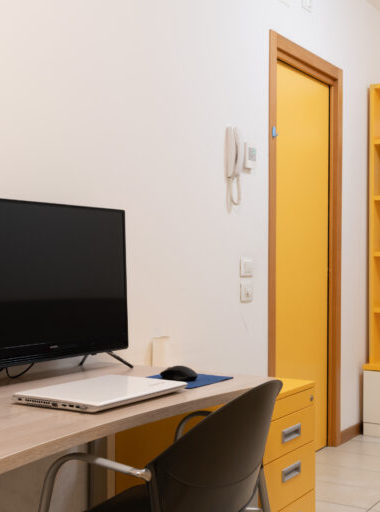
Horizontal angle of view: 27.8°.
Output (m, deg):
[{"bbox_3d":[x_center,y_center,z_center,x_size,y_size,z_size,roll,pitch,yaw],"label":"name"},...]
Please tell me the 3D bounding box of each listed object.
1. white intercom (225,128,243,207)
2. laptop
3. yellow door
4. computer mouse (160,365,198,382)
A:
[{"bbox_3d":[0.191,-0.388,3.344,0.055,0.345,0.080,0,0,32],"label":"white intercom"},{"bbox_3d":[-0.210,0.343,1.929,0.262,0.023,0.373,0,0,32],"label":"laptop"},{"bbox_3d":[0.573,0.051,4.114,0.045,2.095,0.790,0,0,32],"label":"yellow door"},{"bbox_3d":[-0.028,0.336,2.222,0.108,0.038,0.065,0,0,38],"label":"computer mouse"}]

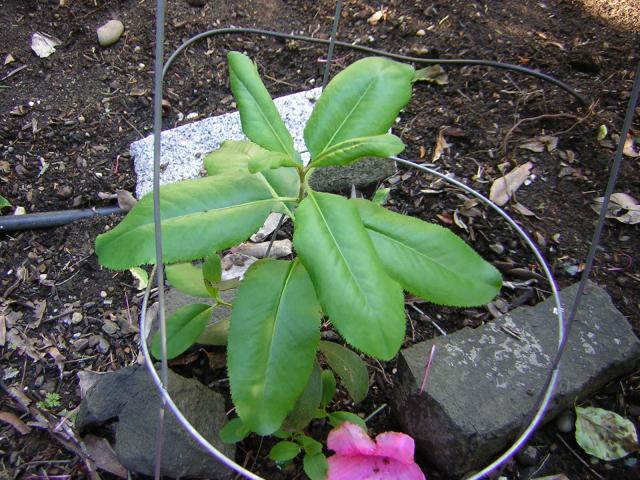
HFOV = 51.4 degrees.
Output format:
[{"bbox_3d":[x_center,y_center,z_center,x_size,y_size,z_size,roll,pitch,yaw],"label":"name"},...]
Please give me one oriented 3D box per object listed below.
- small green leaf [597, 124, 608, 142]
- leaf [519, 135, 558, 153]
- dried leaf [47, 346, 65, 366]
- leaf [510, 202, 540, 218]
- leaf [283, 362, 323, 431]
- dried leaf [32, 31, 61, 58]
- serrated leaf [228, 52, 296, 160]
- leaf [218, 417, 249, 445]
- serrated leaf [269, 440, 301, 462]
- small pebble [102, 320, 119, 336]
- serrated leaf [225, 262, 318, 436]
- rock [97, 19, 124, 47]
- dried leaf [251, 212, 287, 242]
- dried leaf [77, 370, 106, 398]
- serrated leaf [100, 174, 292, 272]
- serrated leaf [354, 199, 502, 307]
[{"bbox_3d":[0.334,-0.125,0.787,0.014,0.009,0.028,18,51,14],"label":"small green leaf"},{"bbox_3d":[0.256,-0.113,0.779,0.048,0.013,0.024,-6,50,-6],"label":"leaf"},{"bbox_3d":[-0.257,0.113,0.646,0.017,0.010,0.021,-30,55,-26],"label":"dried leaf"},{"bbox_3d":[0.221,-0.031,0.715,0.032,0.010,0.014,30,55,22],"label":"leaf"},{"bbox_3d":[-0.015,0.110,0.494,0.039,0.013,0.074,14,61,10],"label":"leaf"},{"bbox_3d":[-0.371,-0.262,0.898,0.041,0.015,0.050,-19,52,-17],"label":"dried leaf"},{"bbox_3d":[-0.043,-0.107,0.525,0.040,0.020,0.129,-18,55,-16],"label":"serrated leaf"},{"bbox_3d":[-0.061,0.148,0.513,0.033,0.008,0.021,-19,52,-5],"label":"leaf"},{"bbox_3d":[-0.031,0.185,0.578,0.027,0.006,0.020,-10,53,-11],"label":"serrated leaf"},{"bbox_3d":[-0.212,0.090,0.673,0.017,0.010,0.015,-8,48,-9],"label":"small pebble"},{"bbox_3d":[-0.028,0.069,0.434,0.059,0.021,0.116,8,66,5],"label":"serrated leaf"},{"bbox_3d":[-0.286,-0.282,0.908,0.027,0.022,0.038,25,53,19],"label":"rock"},{"bbox_3d":[-0.059,-0.014,0.767,0.026,0.014,0.055,30,53,23],"label":"dried leaf"},{"bbox_3d":[-0.188,0.119,0.549,0.029,0.012,0.029,30,54,23],"label":"dried leaf"},{"bbox_3d":[-0.074,-0.009,0.397,0.118,0.020,0.053,-16,69,-6],"label":"serrated leaf"},{"bbox_3d":[0.068,0.007,0.516,0.152,0.022,0.062,25,58,10],"label":"serrated leaf"}]

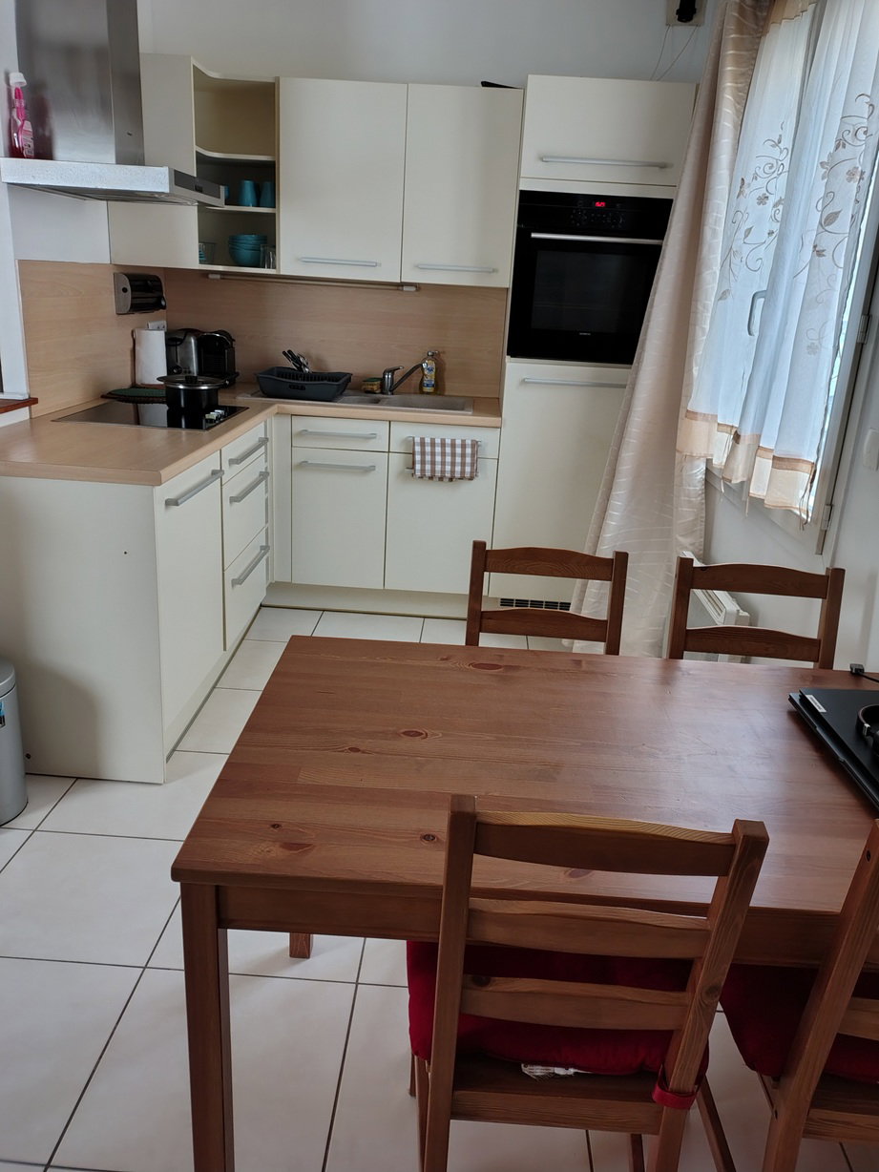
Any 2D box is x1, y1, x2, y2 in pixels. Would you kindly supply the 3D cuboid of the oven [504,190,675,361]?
[{"bbox_3d":[0.594,-1.260,3.504,0.595,0.601,0.555,4,19,1],"label":"oven"}]

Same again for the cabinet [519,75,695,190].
[{"bbox_3d":[0.620,-1.735,3.352,0.597,0.359,0.570,4,19,1],"label":"cabinet"}]

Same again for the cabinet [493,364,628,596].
[{"bbox_3d":[0.549,-0.497,3.784,0.597,0.989,0.570,4,19,1],"label":"cabinet"}]

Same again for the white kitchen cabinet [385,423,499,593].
[{"bbox_3d":[0.018,-0.409,3.839,0.449,0.729,0.570,4,19,1],"label":"white kitchen cabinet"}]

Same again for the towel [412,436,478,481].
[{"bbox_3d":[0.022,-0.518,3.462,0.269,0.174,0.050,4,19,1],"label":"towel"}]

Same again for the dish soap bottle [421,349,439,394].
[{"bbox_3d":[-0.051,-0.990,3.932,0.076,0.204,0.050,4,19,1],"label":"dish soap bottle"}]

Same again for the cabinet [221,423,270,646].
[{"bbox_3d":[-1.010,-0.226,3.147,0.591,0.729,0.579,4,19,1],"label":"cabinet"}]

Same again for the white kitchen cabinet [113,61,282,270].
[{"bbox_3d":[-0.940,-1.671,3.455,0.606,0.720,0.621,4,19,1],"label":"white kitchen cabinet"}]

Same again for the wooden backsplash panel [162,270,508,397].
[{"bbox_3d":[-0.486,-1.174,3.941,1.561,0.507,0.020,4,19,1],"label":"wooden backsplash panel"}]

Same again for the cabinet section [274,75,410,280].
[{"bbox_3d":[-0.386,-1.665,3.540,0.505,0.720,0.360,4,19,1],"label":"cabinet section"}]

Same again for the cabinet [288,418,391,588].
[{"bbox_3d":[-0.410,-0.437,3.849,0.403,0.729,0.570,4,19,1],"label":"cabinet"}]

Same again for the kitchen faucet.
[{"bbox_3d":[-0.153,-0.944,3.871,0.230,0.153,0.055,12,21,24],"label":"kitchen faucet"}]

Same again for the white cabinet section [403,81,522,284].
[{"bbox_3d":[0.089,-1.636,3.532,0.450,0.720,0.360,4,19,1],"label":"white cabinet section"}]

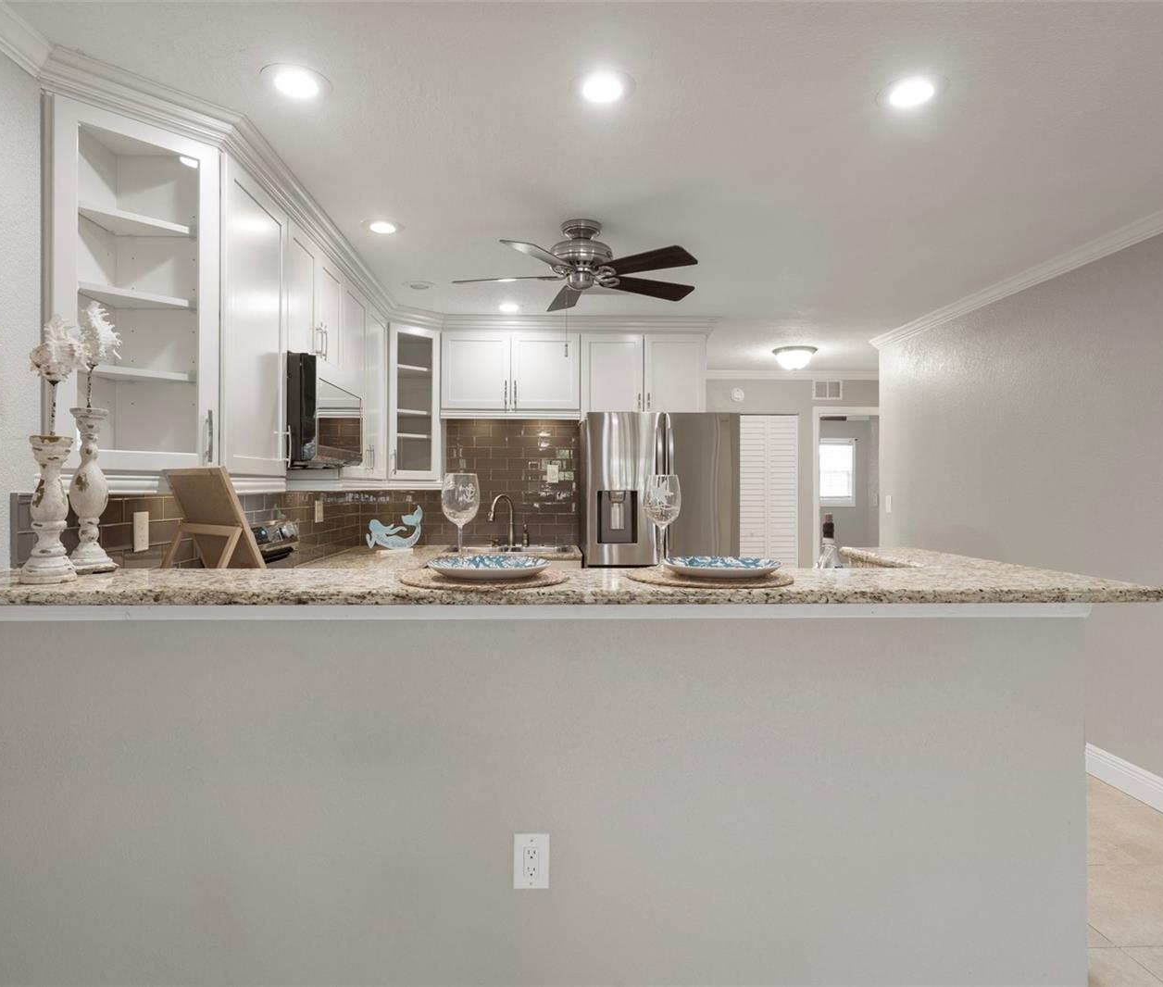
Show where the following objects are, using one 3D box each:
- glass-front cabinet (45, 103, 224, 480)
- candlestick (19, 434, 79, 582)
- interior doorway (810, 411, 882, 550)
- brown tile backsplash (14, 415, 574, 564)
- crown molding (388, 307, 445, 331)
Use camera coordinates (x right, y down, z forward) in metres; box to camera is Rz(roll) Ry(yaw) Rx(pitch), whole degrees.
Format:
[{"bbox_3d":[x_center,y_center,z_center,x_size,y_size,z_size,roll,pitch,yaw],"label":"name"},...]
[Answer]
[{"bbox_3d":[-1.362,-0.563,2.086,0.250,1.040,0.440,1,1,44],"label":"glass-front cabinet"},{"bbox_3d":[-1.155,0.032,1.519,0.100,0.312,0.100,0,1,-3],"label":"candlestick"},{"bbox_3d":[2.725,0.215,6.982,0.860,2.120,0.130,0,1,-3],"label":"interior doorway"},{"bbox_3d":[-0.714,-0.079,3.327,1.526,0.901,3.141,0,0,-2],"label":"brown tile backsplash"},{"bbox_3d":[-1.022,-1.105,4.376,0.390,0.098,0.080,0,0,-45],"label":"crown molding"}]

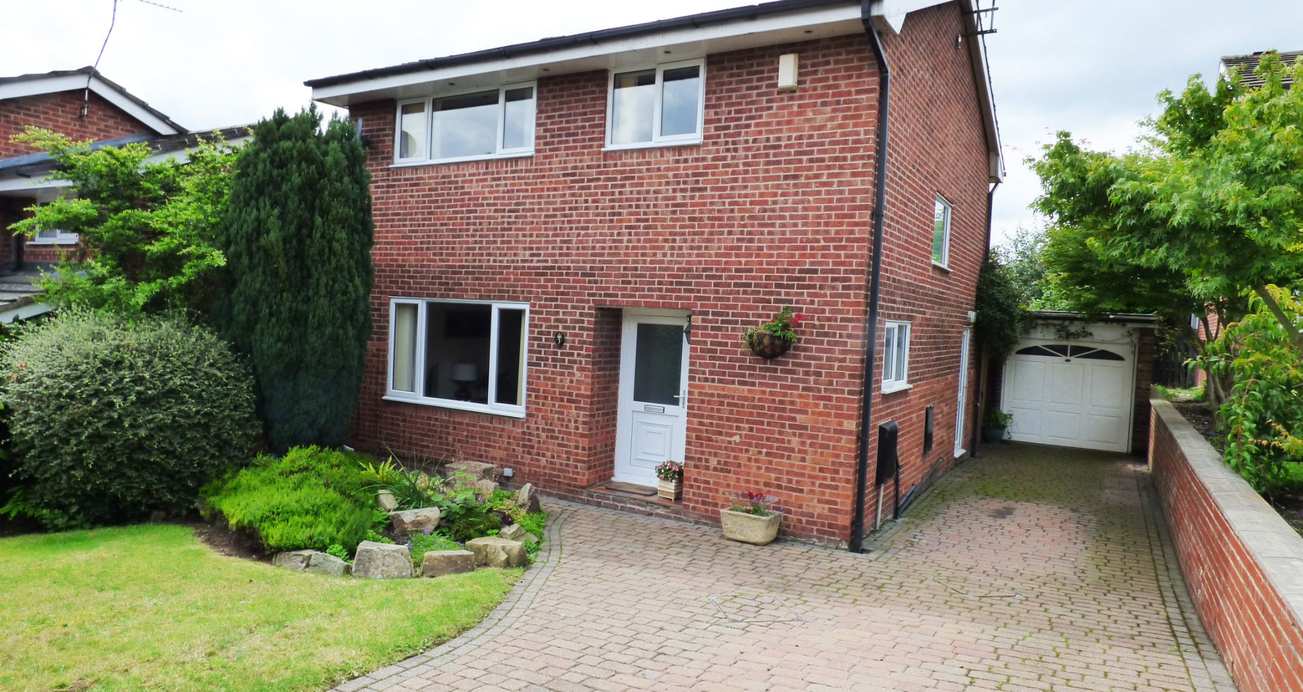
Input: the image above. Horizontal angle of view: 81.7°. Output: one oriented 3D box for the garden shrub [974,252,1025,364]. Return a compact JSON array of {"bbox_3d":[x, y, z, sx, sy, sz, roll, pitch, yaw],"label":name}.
[{"bbox_3d":[6.243,-0.672,13.526,0.928,2.017,0.958,4,3,31],"label":"garden shrub"}]

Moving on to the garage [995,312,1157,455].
[{"bbox_3d":[8.851,0.584,15.797,2.673,2.521,5.144,4,3,31],"label":"garage"}]

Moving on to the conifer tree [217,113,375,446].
[{"bbox_3d":[-4.621,-0.837,9.750,1.846,4.539,1.846,4,3,31],"label":"conifer tree"}]

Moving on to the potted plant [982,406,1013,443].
[{"bbox_3d":[6.354,1.454,13.806,0.464,0.666,0.464,4,3,31],"label":"potted plant"}]

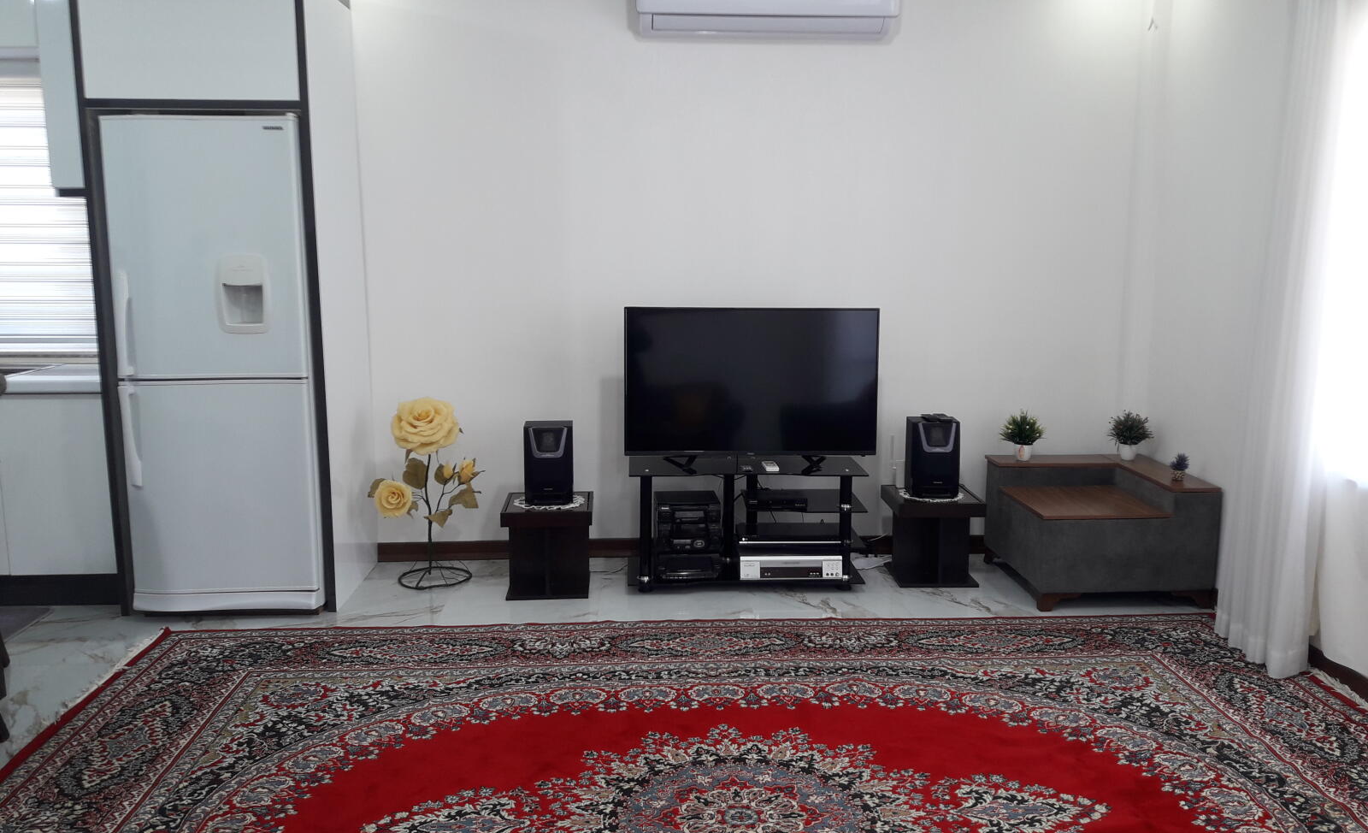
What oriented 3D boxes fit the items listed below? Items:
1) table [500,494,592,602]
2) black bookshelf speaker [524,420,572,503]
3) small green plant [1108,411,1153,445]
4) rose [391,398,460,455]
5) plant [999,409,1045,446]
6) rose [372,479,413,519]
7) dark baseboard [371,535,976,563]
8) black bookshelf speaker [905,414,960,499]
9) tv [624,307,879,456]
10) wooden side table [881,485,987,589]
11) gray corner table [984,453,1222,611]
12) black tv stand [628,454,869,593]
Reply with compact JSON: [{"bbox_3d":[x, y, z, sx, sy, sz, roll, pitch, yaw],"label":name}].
[{"bbox_3d":[-0.555,0.530,4.571,0.360,0.363,0.355,-1,9,-4],"label":"table"},{"bbox_3d":[-0.559,0.192,4.622,0.202,0.328,0.165,-1,9,-3],"label":"black bookshelf speaker"},{"bbox_3d":[1.980,0.052,4.906,0.200,0.157,0.185,-1,9,-3],"label":"small green plant"},{"bbox_3d":[-1.067,0.040,4.569,0.270,0.232,0.220,0,9,-3],"label":"rose"},{"bbox_3d":[1.500,0.053,4.901,0.200,0.158,0.190,-1,9,-3],"label":"plant"},{"bbox_3d":[-1.239,0.349,4.740,0.165,0.165,0.110,-2,9,-9],"label":"rose"},{"bbox_3d":[0.129,0.603,5.114,3.030,0.088,0.020,-1,9,-3],"label":"dark baseboard"},{"bbox_3d":[1.047,0.170,4.681,0.195,0.316,0.180,0,9,0],"label":"black bookshelf speaker"},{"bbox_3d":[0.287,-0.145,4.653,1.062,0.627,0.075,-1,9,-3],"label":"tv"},{"bbox_3d":[1.051,0.506,4.728,0.360,0.362,0.360,0,9,-1],"label":"wooden side table"},{"bbox_3d":[1.713,0.462,4.616,0.705,0.485,0.690,0,9,-3],"label":"gray corner table"},{"bbox_3d":[0.253,0.449,4.633,0.960,0.505,0.395,0,9,-3],"label":"black tv stand"}]

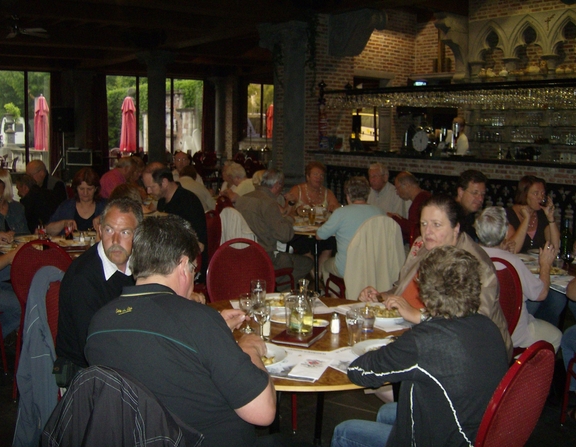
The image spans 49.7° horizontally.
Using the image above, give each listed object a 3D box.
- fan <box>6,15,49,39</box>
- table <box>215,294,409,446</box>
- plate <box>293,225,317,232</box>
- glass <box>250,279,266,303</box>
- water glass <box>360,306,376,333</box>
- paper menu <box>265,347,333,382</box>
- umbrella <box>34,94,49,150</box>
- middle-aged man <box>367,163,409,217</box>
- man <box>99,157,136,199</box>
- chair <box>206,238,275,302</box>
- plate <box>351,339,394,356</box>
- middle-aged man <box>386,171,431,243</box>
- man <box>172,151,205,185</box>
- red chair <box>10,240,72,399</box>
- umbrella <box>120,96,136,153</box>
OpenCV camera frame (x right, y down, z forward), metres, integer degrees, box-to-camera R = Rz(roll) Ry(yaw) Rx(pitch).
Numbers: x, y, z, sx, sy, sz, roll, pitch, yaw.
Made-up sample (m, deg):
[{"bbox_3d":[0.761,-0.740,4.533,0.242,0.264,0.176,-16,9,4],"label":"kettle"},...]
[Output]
[{"bbox_3d":[-4.495,-3.314,10.500,1.100,0.400,1.100,2,8,0],"label":"fan"},{"bbox_3d":[0.029,0.806,2.563,1.160,0.750,1.160,1,7,0],"label":"table"},{"bbox_3d":[0.122,0.039,4.884,0.240,0.025,0.240,1,8,0],"label":"plate"},{"bbox_3d":[-0.118,0.330,2.644,0.064,0.170,0.064,1,7,0],"label":"glass"},{"bbox_3d":[0.327,0.391,2.545,0.060,0.090,0.060,1,7,0],"label":"water glass"},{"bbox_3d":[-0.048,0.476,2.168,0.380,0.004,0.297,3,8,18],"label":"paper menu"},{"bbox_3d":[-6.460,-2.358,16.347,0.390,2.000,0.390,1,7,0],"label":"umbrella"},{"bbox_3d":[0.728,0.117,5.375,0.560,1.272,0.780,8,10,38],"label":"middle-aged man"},{"bbox_3d":[-1.713,-0.086,6.583,0.800,1.218,0.550,1,8,-6],"label":"man"},{"bbox_3d":[-0.211,0.586,3.454,0.440,0.940,0.560,-1,8,-17],"label":"chair"},{"bbox_3d":[0.358,0.471,2.237,0.257,0.032,0.257,1,8,0],"label":"plate"},{"bbox_3d":[0.947,0.182,5.516,0.820,1.270,0.520,3,7,13],"label":"middle-aged man"},{"bbox_3d":[-1.171,-0.168,7.040,0.550,1.283,0.750,4,8,14],"label":"man"},{"bbox_3d":[-1.308,0.524,3.742,0.440,0.940,0.560,3,8,12],"label":"red chair"},{"bbox_3d":[-4.388,-2.249,17.169,0.430,2.462,0.430,2,8,0],"label":"umbrella"}]

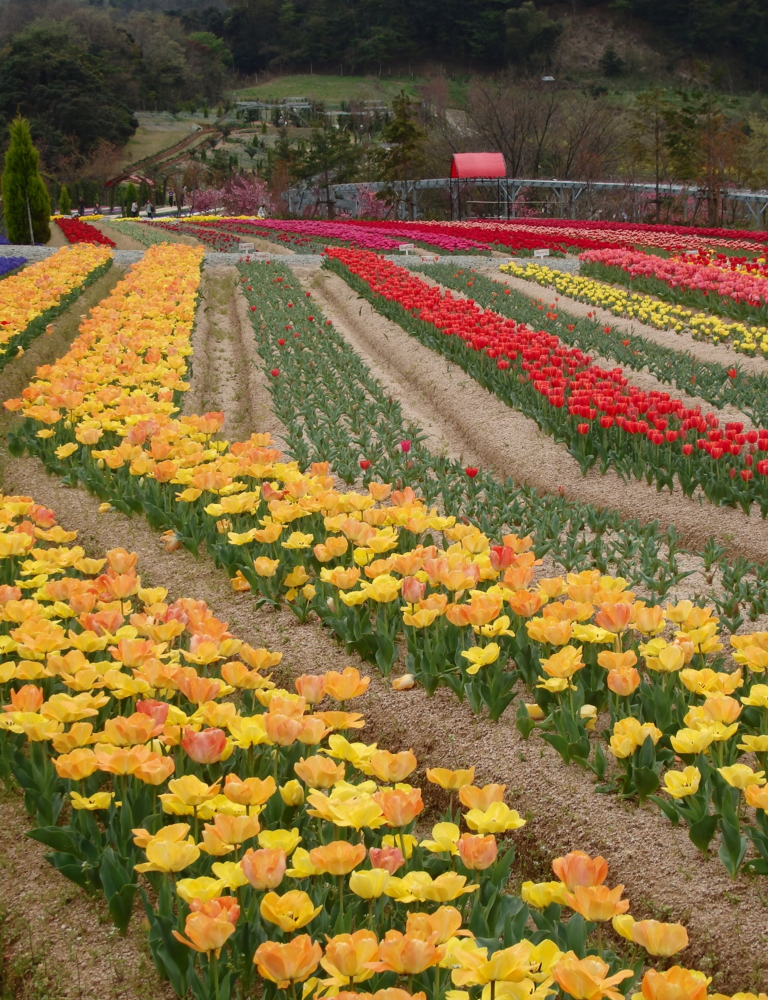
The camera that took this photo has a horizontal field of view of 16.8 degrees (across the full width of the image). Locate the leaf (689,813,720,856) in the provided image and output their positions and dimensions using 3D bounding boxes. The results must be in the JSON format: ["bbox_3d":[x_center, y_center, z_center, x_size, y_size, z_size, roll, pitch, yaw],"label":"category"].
[{"bbox_3d":[0.676,0.708,5.500,0.061,0.085,0.045,0,7,7],"label":"leaf"}]

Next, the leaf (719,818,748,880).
[{"bbox_3d":[0.718,0.714,5.350,0.058,0.125,0.050,0,7,8],"label":"leaf"}]

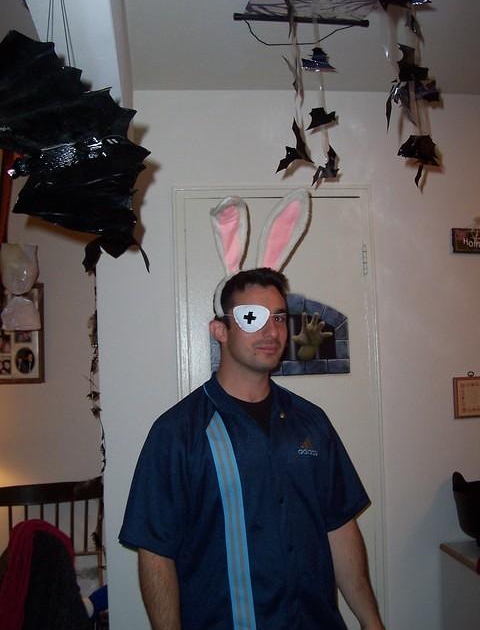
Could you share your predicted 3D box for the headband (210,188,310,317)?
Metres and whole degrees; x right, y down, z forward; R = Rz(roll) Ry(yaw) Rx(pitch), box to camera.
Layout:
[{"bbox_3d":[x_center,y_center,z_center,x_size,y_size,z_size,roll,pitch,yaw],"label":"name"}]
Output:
[{"bbox_3d":[0.047,-0.149,1.680,0.250,0.305,0.090,0,-4,-28],"label":"headband"}]

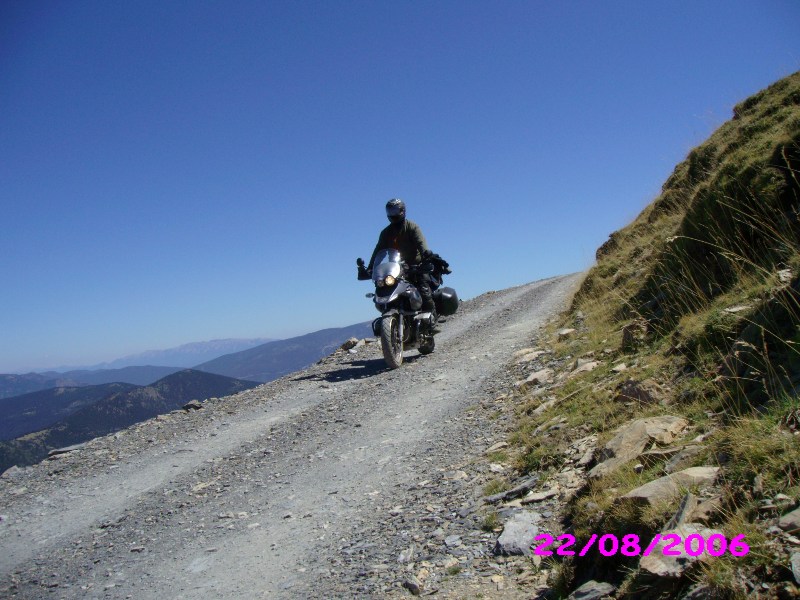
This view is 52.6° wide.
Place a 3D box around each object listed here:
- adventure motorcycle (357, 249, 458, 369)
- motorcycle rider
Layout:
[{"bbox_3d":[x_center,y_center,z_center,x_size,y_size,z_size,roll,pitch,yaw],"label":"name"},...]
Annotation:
[{"bbox_3d":[0.065,0.061,10.329,0.980,1.440,2.200,-7,1,17],"label":"adventure motorcycle"},{"bbox_3d":[0.038,-0.460,10.330,0.820,1.650,0.800,-6,-2,17],"label":"motorcycle rider"}]

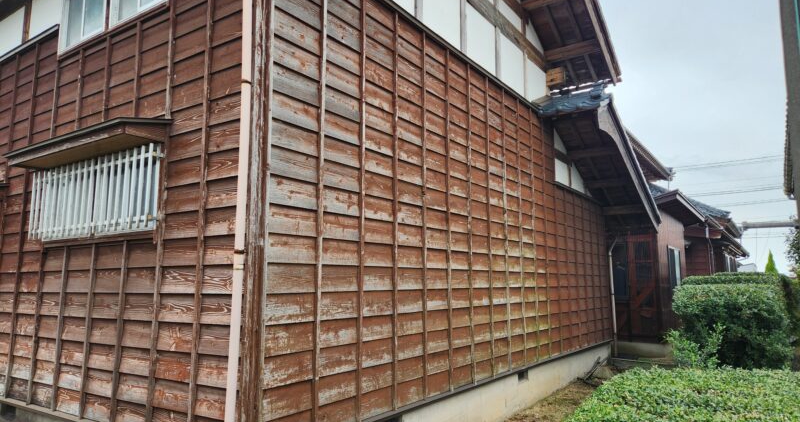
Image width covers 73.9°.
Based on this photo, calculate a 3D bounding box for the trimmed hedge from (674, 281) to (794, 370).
[{"bbox_3d":[5.404,1.932,8.723,1.560,1.450,1.400,-5,-9,34],"label":"trimmed hedge"}]

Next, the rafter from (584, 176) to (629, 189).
[{"bbox_3d":[3.616,-0.459,9.206,0.720,0.110,0.120,-5,-9,34],"label":"rafter"}]

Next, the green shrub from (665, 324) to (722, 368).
[{"bbox_3d":[4.519,2.166,8.202,0.690,0.840,0.700,-5,-9,34],"label":"green shrub"}]

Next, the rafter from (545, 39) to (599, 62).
[{"bbox_3d":[2.518,-2.352,7.788,0.760,0.110,0.120,-5,-9,34],"label":"rafter"}]

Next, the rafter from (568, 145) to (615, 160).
[{"bbox_3d":[3.087,-0.916,8.483,0.720,0.110,0.120,-5,-9,34],"label":"rafter"}]

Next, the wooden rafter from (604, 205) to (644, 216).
[{"bbox_3d":[4.161,-0.010,9.918,0.760,0.120,0.120,-5,-9,34],"label":"wooden rafter"}]

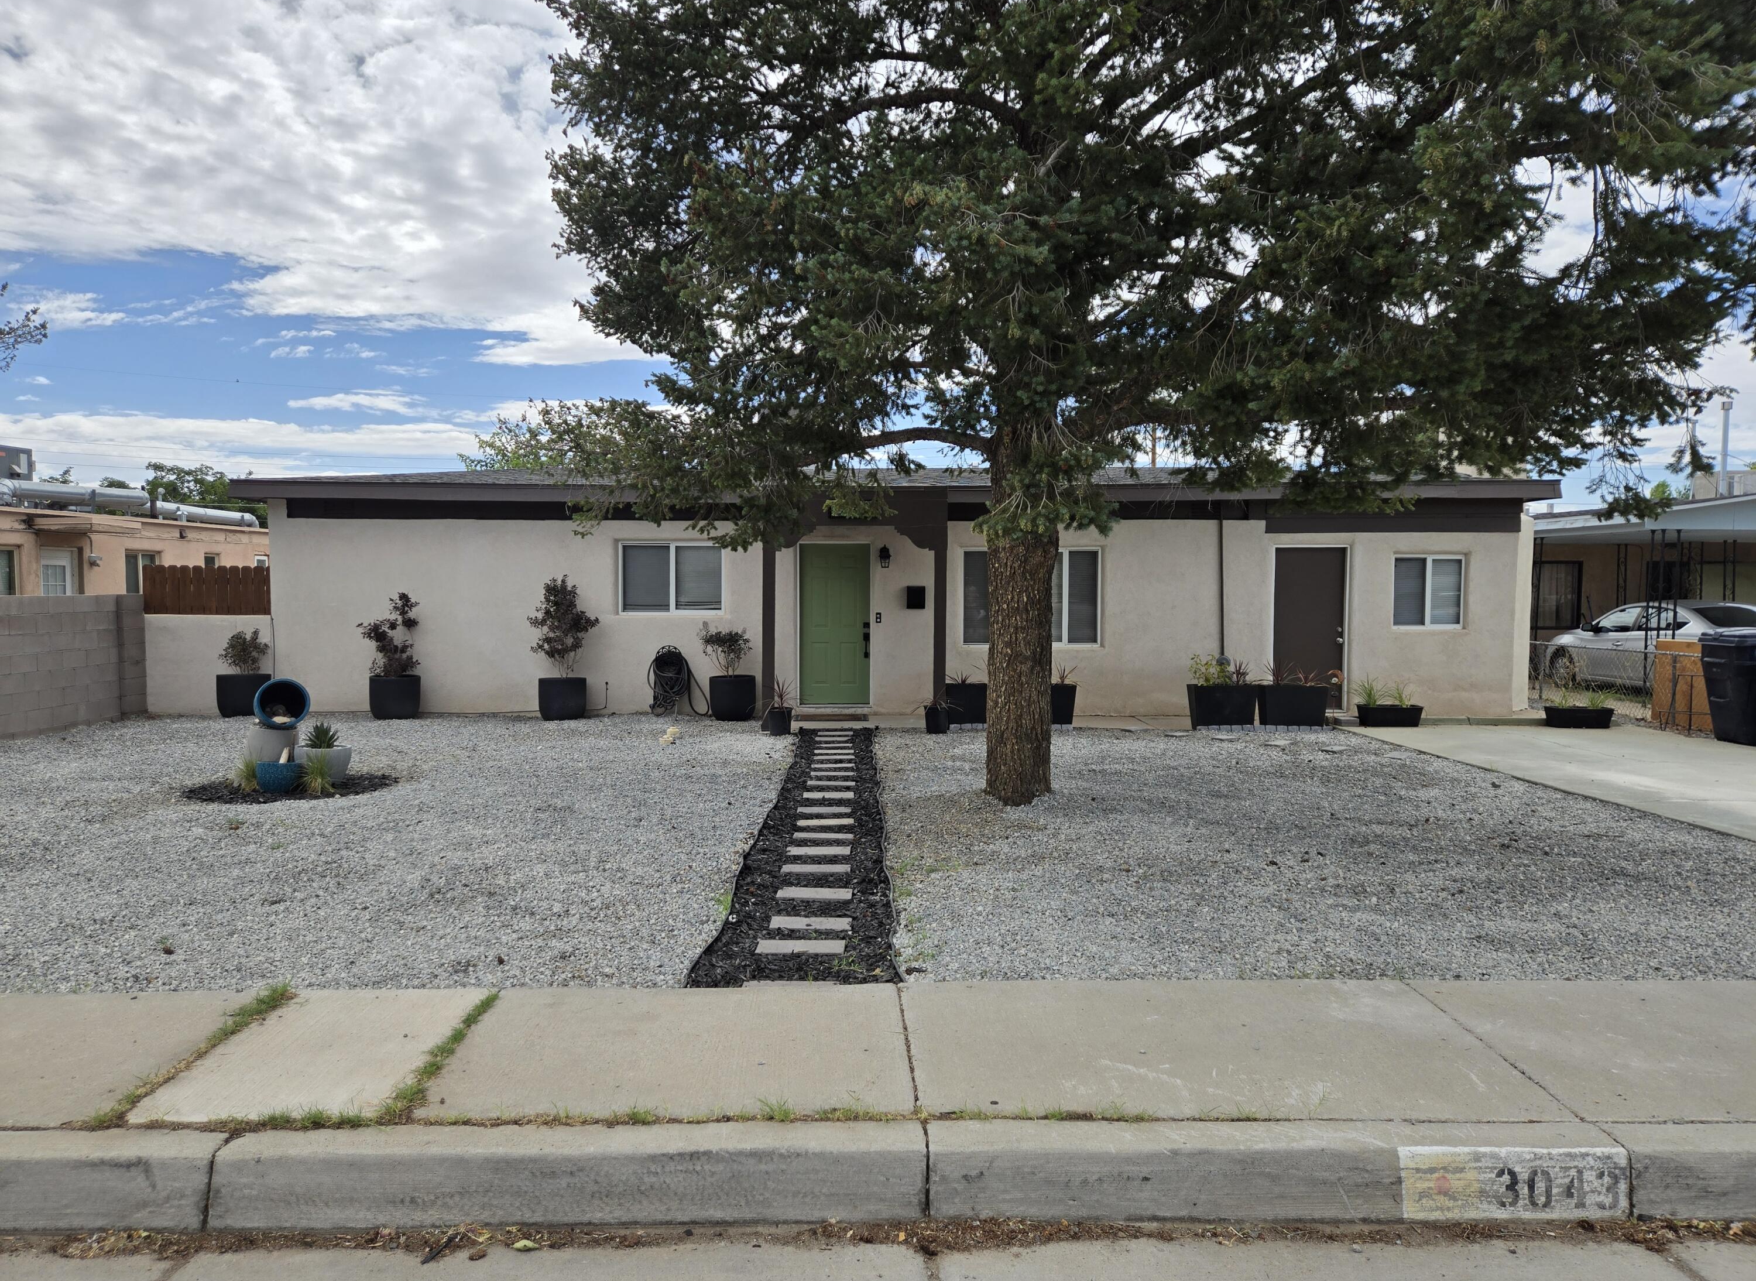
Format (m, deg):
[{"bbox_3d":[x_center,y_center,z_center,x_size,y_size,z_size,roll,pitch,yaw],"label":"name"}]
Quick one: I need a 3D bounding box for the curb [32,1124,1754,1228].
[{"bbox_3d":[0.002,1.432,3.170,4.800,0.200,0.180,0,3,-1],"label":"curb"}]

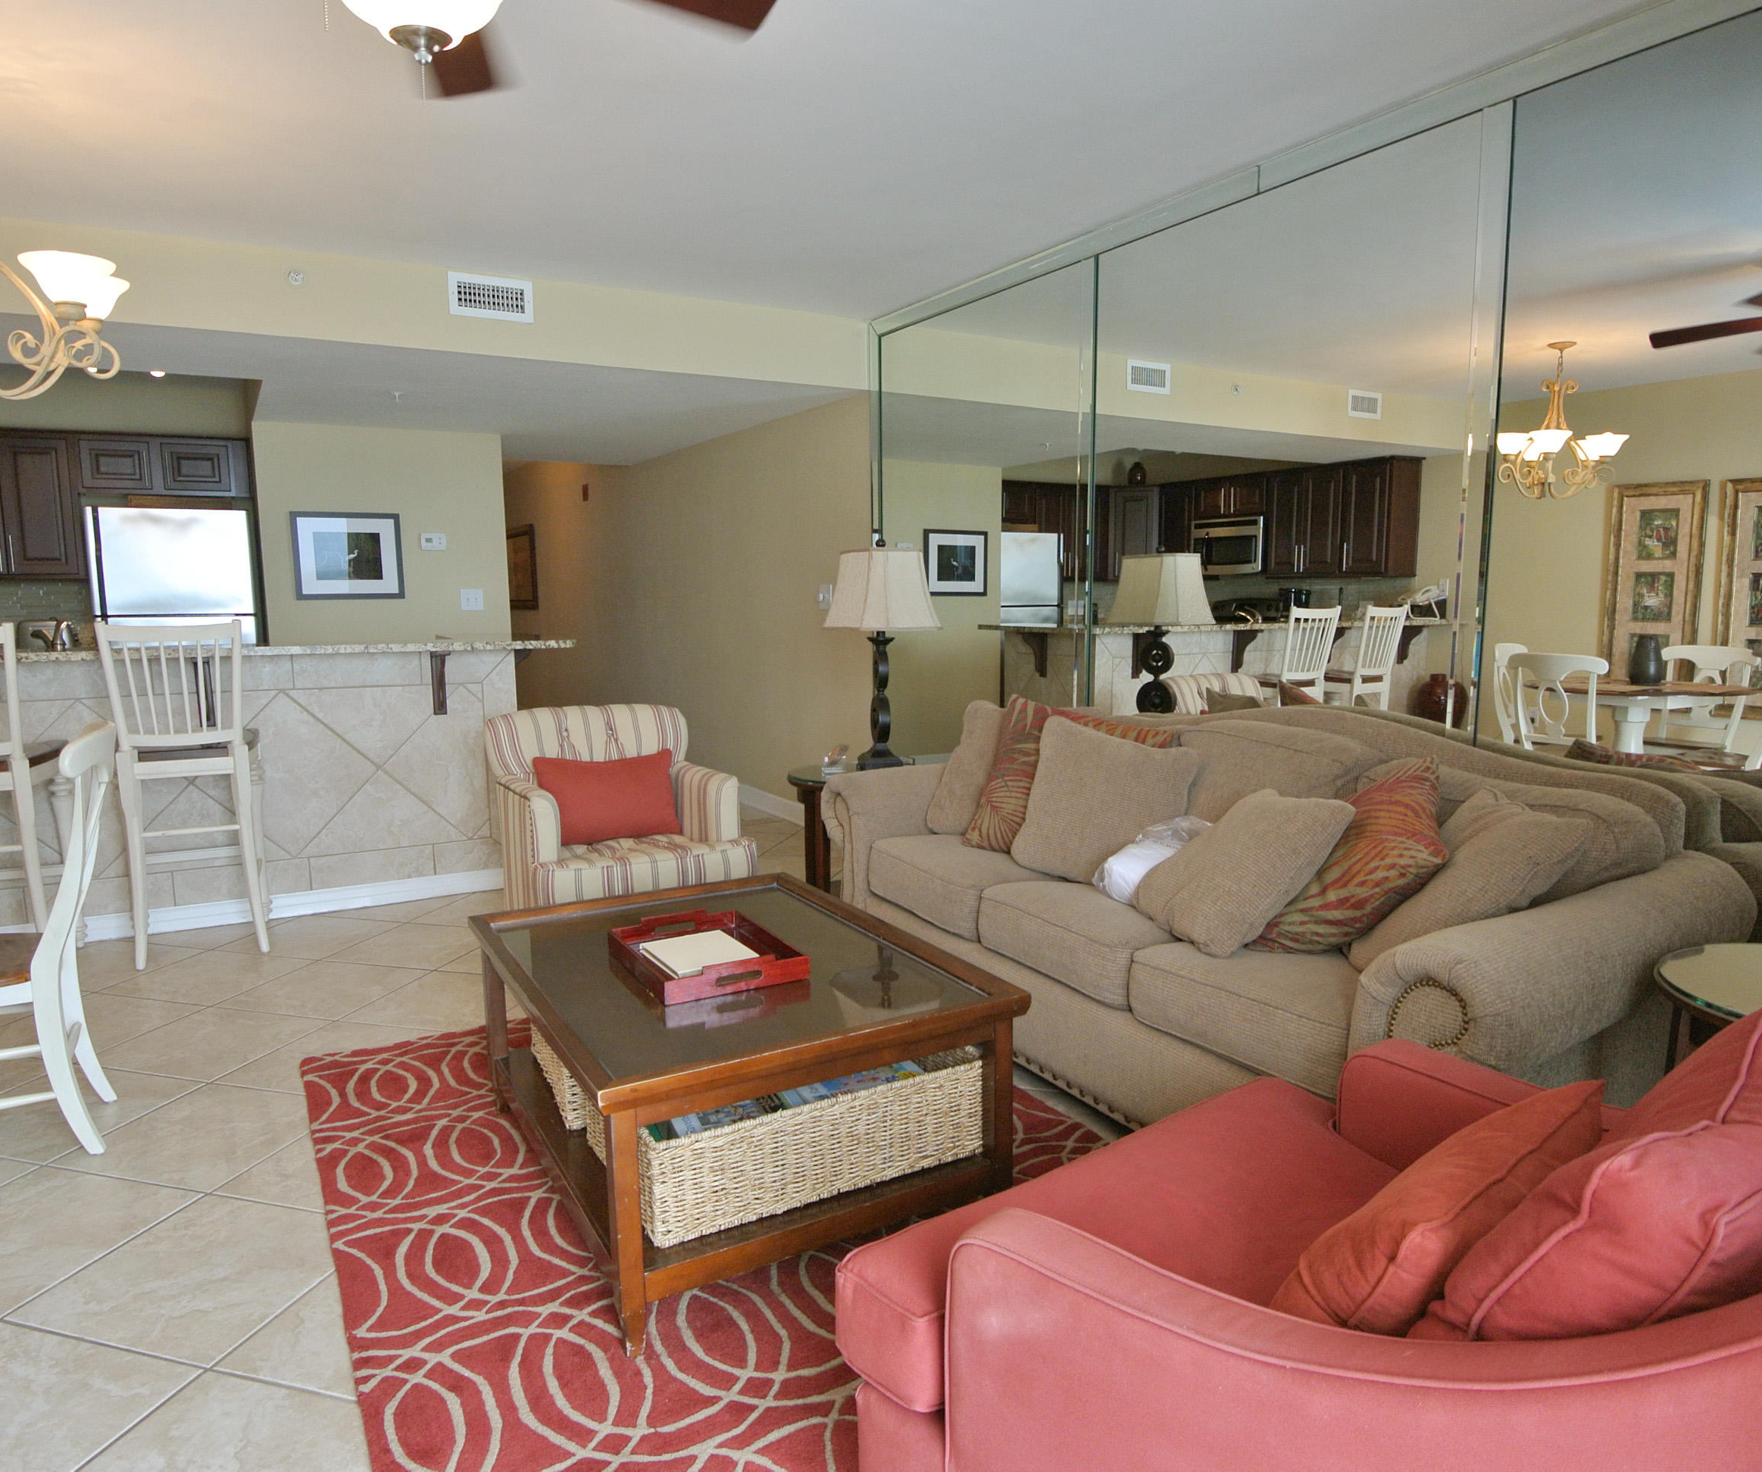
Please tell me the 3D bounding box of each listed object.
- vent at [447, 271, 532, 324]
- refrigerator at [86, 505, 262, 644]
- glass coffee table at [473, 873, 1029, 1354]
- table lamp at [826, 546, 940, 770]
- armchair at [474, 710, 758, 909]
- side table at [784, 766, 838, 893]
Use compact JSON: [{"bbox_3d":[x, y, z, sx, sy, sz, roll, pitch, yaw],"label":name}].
[{"bbox_3d":[-1.501,-1.696,4.248,0.315,0.155,0.020,-4,8,-31],"label":"vent"},{"bbox_3d":[-3.955,-0.389,6.234,0.735,1.745,0.760,-4,8,-31],"label":"refrigerator"},{"bbox_3d":[-0.375,0.728,2.521,0.855,0.460,1.180,-4,8,-31],"label":"glass coffee table"},{"bbox_3d":[0.000,-0.277,3.995,0.420,0.810,0.450,0,7,0],"label":"table lamp"},{"bbox_3d":[-0.938,0.342,3.889,0.770,0.880,0.800,-4,8,-31],"label":"armchair"},{"bbox_3d":[-0.073,0.435,4.124,0.560,0.635,0.560,-4,8,-31],"label":"side table"}]

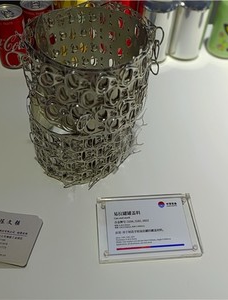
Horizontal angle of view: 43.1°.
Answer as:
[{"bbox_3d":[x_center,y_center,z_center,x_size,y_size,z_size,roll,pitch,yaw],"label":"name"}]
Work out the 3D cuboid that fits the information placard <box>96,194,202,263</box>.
[{"bbox_3d":[0.039,0.087,0.333,0.114,0.011,0.075,-1,50,-5],"label":"information placard"}]

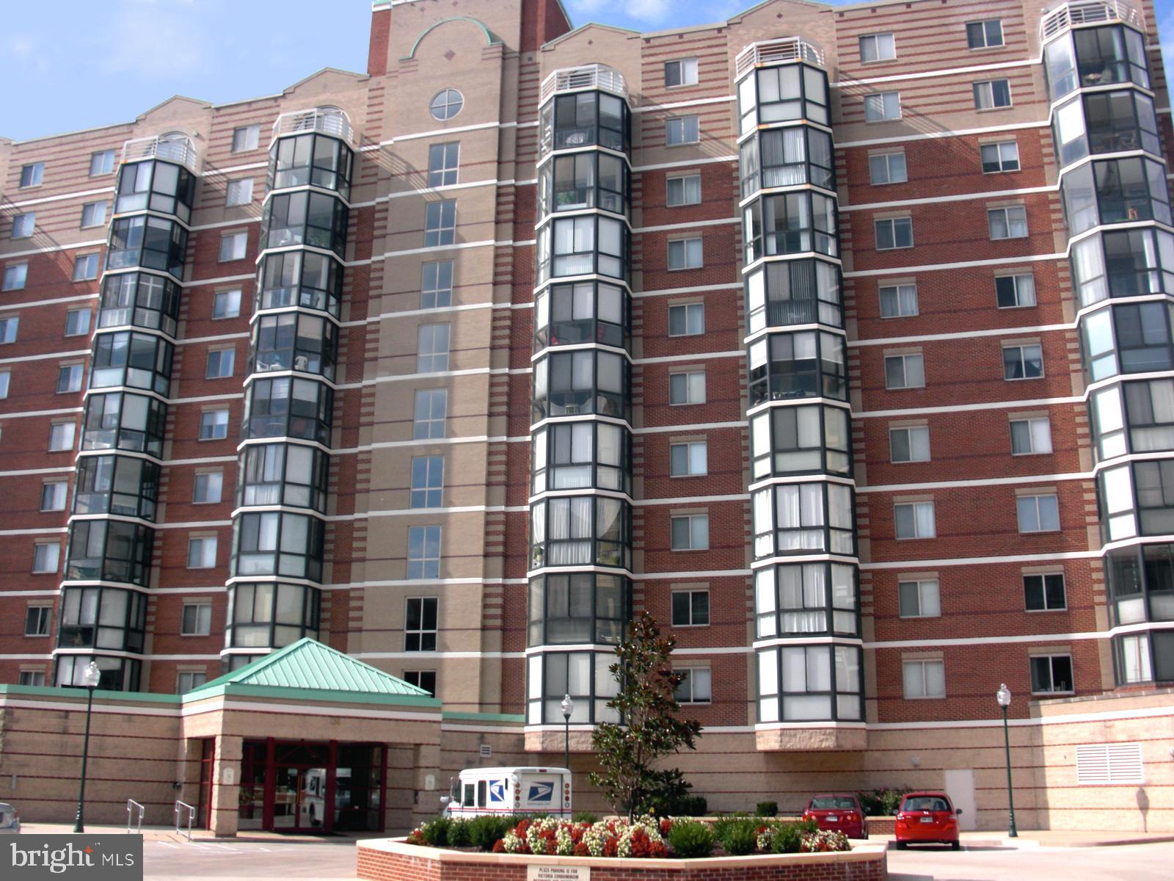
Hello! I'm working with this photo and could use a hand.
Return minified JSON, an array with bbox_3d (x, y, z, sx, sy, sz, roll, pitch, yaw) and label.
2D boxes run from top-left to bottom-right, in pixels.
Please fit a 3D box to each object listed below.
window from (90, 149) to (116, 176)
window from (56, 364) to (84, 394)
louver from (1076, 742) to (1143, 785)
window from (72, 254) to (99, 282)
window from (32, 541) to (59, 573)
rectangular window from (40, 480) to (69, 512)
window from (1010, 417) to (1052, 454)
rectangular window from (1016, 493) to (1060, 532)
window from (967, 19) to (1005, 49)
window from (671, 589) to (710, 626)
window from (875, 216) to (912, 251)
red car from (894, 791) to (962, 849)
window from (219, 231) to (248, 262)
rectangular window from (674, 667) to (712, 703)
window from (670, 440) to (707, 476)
[{"bbox_3d":[-22.814,-13.041,57.526,1.365,1.267,0.150,-4,-17,15],"label":"window"},{"bbox_3d":[-23.021,-2.758,54.385,1.357,1.304,0.120,-4,-17,15],"label":"window"},{"bbox_3d":[15.683,9.712,36.626,0.120,1.240,2.380,9,-18,-26],"label":"louver"},{"bbox_3d":[-22.966,-7.929,55.993,1.357,1.304,0.120,-4,-17,15],"label":"window"},{"bbox_3d":[-22.991,4.962,51.930,1.340,1.290,0.150,-4,-17,15],"label":"window"},{"bbox_3d":[-22.991,2.475,52.778,1.367,1.258,0.140,-4,-17,15],"label":"rectangular window"},{"bbox_3d":[15.348,-0.145,42.189,1.365,1.267,0.150,-4,-17,15],"label":"window"},{"bbox_3d":[15.476,2.482,41.831,1.390,1.290,0.130,-4,-17,15],"label":"rectangular window"},{"bbox_3d":[15.424,-15.688,47.218,1.340,1.290,0.150,-4,-17,15],"label":"window"},{"bbox_3d":[3.749,6.039,44.170,1.390,1.290,0.130,-4,-17,15],"label":"window"},{"bbox_3d":[11.478,-7.726,45.610,1.357,1.304,0.120,-4,-17,15],"label":"window"},{"bbox_3d":[9.370,10.398,33.499,1.700,1.525,4.000,-4,-17,15],"label":"red car"},{"bbox_3d":[-15.335,-8.387,53.009,1.350,1.240,0.140,-4,-17,15],"label":"window"},{"bbox_3d":[3.716,8.607,42.887,1.365,1.267,0.150,-4,-17,15],"label":"rectangular window"},{"bbox_3d":[3.788,0.708,45.304,1.340,1.290,0.150,-4,-17,15],"label":"window"}]

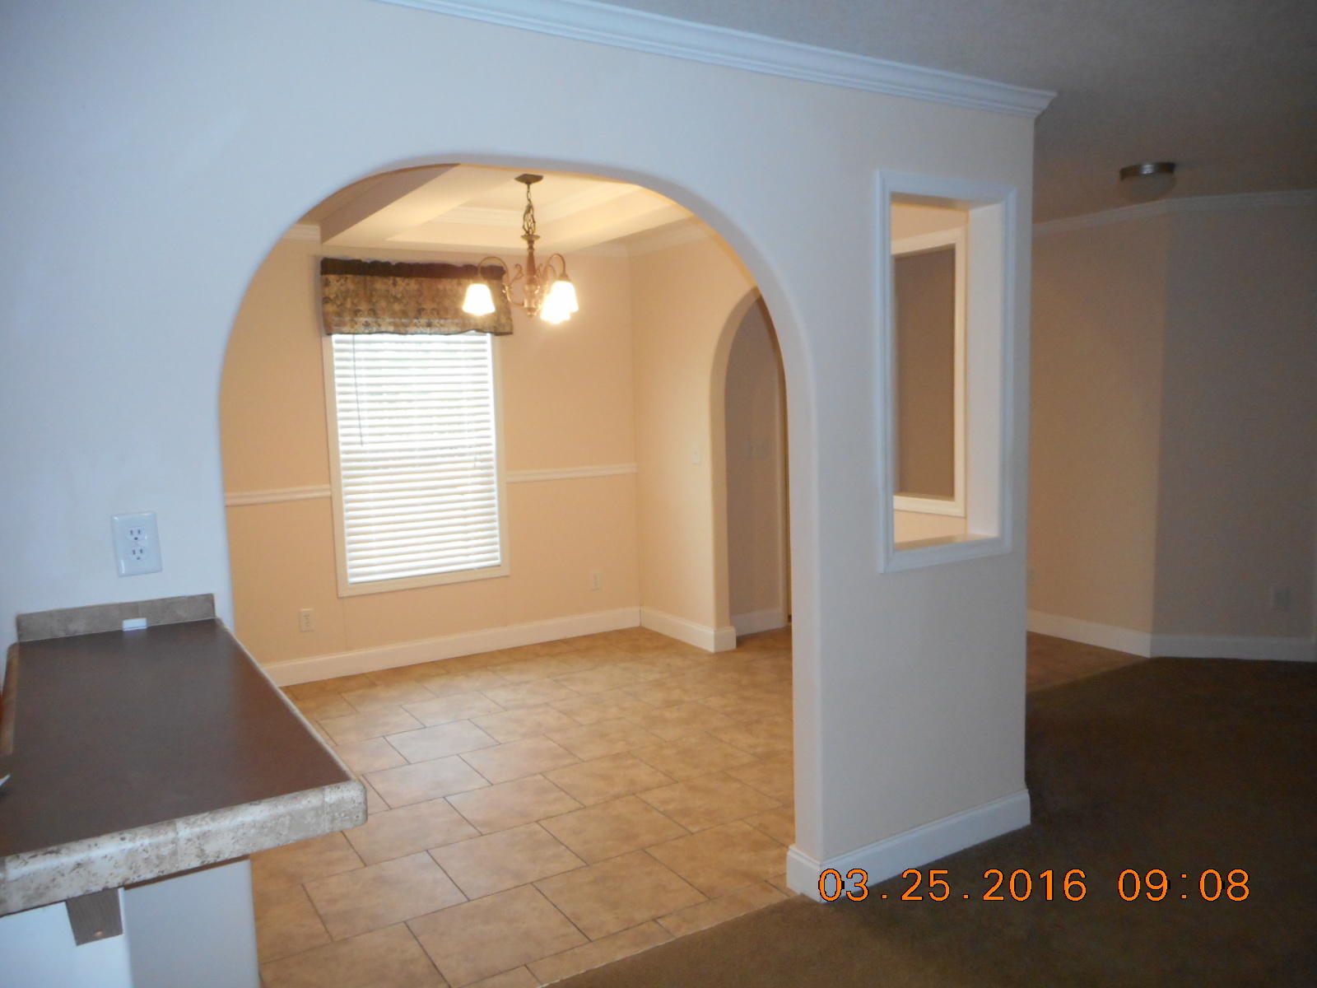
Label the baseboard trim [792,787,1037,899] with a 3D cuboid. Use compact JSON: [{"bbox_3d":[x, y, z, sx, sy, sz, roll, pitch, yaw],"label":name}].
[{"bbox_3d":[0.849,1.116,3.108,0.956,0.121,0.137,-5,6,-31],"label":"baseboard trim"}]

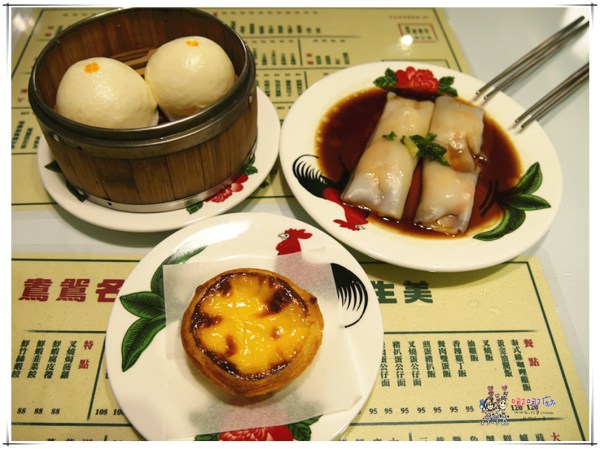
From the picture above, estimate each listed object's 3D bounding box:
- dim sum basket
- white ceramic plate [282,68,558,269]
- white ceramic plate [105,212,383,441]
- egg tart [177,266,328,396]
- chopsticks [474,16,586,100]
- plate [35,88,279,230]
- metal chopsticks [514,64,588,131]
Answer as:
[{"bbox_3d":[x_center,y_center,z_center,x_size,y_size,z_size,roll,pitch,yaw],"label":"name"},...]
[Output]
[{"bbox_3d":[-0.112,-0.094,0.363,0.158,0.071,0.158,1,56,-2],"label":"dim sum basket"},{"bbox_3d":[0.091,-0.051,0.386,0.215,0.025,0.215,1,56,-2],"label":"white ceramic plate"},{"bbox_3d":[-0.032,0.066,0.303,0.165,0.020,0.165,1,56,-2],"label":"white ceramic plate"},{"bbox_3d":[-0.028,0.065,0.291,0.081,0.030,0.074,1,56,-2],"label":"egg tart"},{"bbox_3d":[0.231,-0.164,0.464,0.017,0.008,0.232,40,56,22],"label":"chopsticks"},{"bbox_3d":[-0.108,-0.066,0.389,0.184,0.021,0.184,1,56,-2],"label":"plate"},{"bbox_3d":[0.258,-0.135,0.445,0.232,0.008,0.017,-34,63,-30],"label":"metal chopsticks"}]

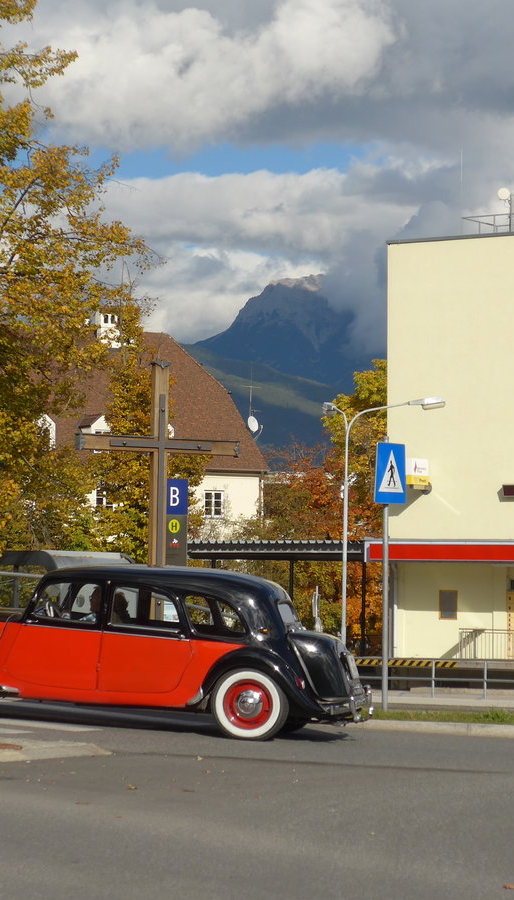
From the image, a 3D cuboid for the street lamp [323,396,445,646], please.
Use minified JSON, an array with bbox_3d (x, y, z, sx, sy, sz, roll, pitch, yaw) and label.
[{"bbox_3d":[2.423,2.105,50.480,2.400,6.300,1.700,1,-2,-6],"label":"street lamp"}]

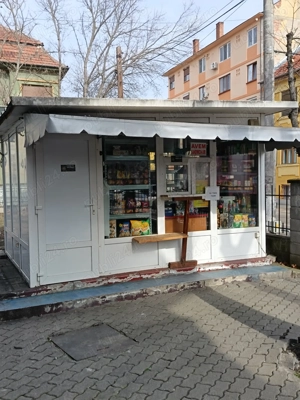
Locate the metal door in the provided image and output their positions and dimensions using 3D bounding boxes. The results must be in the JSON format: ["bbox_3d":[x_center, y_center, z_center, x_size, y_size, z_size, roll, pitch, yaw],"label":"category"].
[{"bbox_3d":[-1.133,0.092,5.588,0.857,2.045,0.060,-2,3,-26],"label":"metal door"}]

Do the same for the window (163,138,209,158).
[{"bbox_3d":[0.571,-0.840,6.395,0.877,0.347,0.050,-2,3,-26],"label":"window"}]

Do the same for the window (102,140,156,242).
[{"bbox_3d":[-0.291,-0.213,5.997,0.874,1.522,0.050,-2,3,-26],"label":"window"}]

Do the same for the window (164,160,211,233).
[{"bbox_3d":[0.586,-0.068,6.427,0.877,1.158,0.050,-2,3,-26],"label":"window"}]

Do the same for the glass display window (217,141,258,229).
[{"bbox_3d":[1.475,-0.280,6.851,0.882,1.520,0.050,-2,3,-26],"label":"glass display window"}]

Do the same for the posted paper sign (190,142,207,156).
[{"bbox_3d":[0.780,-0.814,6.463,0.288,0.204,0.010,-2,3,-26],"label":"posted paper sign"}]

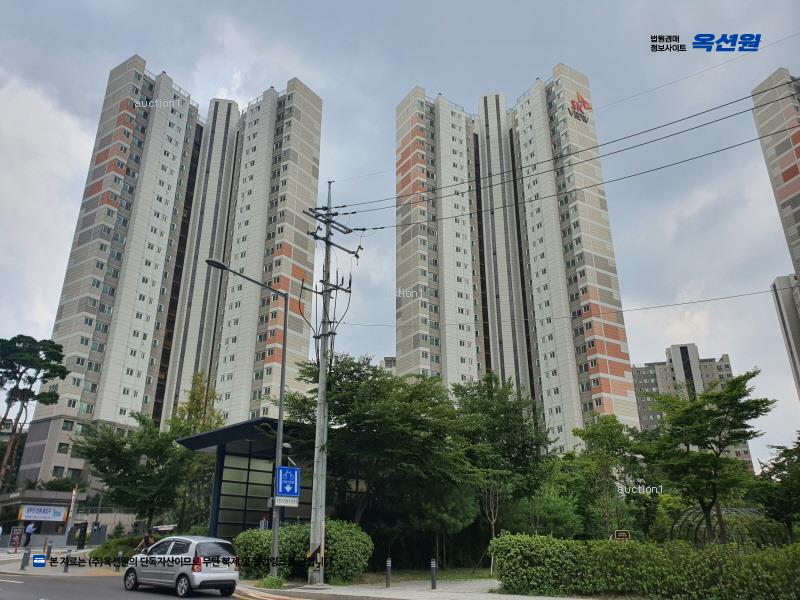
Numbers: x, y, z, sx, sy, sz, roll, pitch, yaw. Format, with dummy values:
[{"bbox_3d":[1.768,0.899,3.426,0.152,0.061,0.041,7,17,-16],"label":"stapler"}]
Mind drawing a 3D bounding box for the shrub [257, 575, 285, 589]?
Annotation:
[{"bbox_3d":[-3.832,8.319,17.788,0.830,0.340,0.700,4,-22,-10],"label":"shrub"}]

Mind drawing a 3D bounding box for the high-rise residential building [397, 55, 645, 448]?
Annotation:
[{"bbox_3d":[18.698,-0.767,106.773,36.000,78.500,22.000,-5,-22,12],"label":"high-rise residential building"}]

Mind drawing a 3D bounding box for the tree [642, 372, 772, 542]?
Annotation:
[{"bbox_3d":[10.611,5.839,20.237,4.400,6.700,4.200,-11,-24,25],"label":"tree"}]

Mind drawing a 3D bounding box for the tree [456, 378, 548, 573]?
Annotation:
[{"bbox_3d":[4.382,7.132,25.679,4.230,8.300,4.020,-4,-22,9],"label":"tree"}]

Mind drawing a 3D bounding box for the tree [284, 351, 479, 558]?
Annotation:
[{"bbox_3d":[-0.826,6.286,23.867,7.670,8.560,6.750,1,-22,-2],"label":"tree"}]

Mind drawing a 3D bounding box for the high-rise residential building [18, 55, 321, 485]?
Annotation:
[{"bbox_3d":[-33.403,-1.197,99.362,36.000,75.000,22.000,4,-22,-11],"label":"high-rise residential building"}]

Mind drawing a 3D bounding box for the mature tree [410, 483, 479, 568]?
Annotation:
[{"bbox_3d":[1.809,9.194,24.323,2.760,3.480,2.620,-2,-22,4],"label":"mature tree"}]

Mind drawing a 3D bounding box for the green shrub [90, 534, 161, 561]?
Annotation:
[{"bbox_3d":[-13.417,12.358,29.874,3.600,1.400,2.200,9,-23,-21],"label":"green shrub"}]

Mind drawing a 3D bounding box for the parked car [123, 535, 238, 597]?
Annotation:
[{"bbox_3d":[-6.230,7.446,16.956,3.535,1.480,1.600,-15,-26,32],"label":"parked car"}]

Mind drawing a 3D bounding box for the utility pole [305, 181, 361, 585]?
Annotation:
[{"bbox_3d":[-2.974,2.163,22.810,0.900,15.600,2.400,-18,-28,38],"label":"utility pole"}]

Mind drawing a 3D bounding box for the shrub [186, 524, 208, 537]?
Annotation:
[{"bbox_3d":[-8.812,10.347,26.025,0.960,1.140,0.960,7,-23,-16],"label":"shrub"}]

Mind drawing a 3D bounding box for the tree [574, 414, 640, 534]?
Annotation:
[{"bbox_3d":[8.184,7.491,23.575,2.800,6.100,2.700,-7,-23,17],"label":"tree"}]

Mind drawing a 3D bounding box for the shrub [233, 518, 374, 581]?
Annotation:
[{"bbox_3d":[-3.575,9.426,22.622,5.900,1.950,1.700,-18,-28,38],"label":"shrub"}]

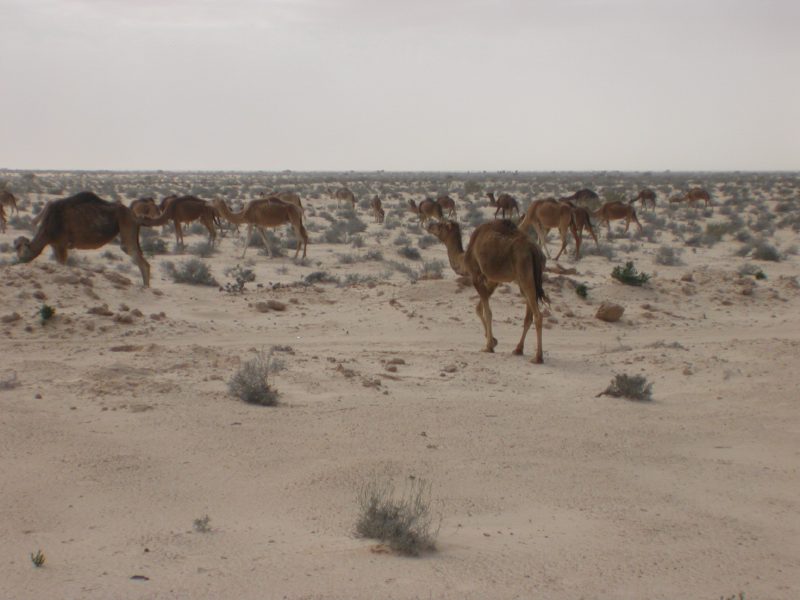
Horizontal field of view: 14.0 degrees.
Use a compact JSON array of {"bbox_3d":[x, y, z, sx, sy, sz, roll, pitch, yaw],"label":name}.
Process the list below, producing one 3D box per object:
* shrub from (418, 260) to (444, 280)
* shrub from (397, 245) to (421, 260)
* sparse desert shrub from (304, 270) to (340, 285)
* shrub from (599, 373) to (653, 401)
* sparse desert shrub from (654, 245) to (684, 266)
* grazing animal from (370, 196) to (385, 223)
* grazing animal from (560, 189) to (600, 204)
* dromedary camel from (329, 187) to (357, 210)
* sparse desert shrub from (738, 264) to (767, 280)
[{"bbox_3d":[0.699,-0.655,72.300,0.574,0.420,0.517,0,2,0],"label":"shrub"},{"bbox_3d":[0.273,-1.428,99.000,0.730,0.470,0.650,0,2,0],"label":"shrub"},{"bbox_3d":[-1.819,-0.518,76.000,0.800,0.300,0.600,0,2,0],"label":"sparse desert shrub"},{"bbox_3d":[2.594,0.993,37.400,0.610,0.310,0.500,0,2,0],"label":"shrub"},{"bbox_3d":[7.940,-1.311,96.000,0.880,0.630,0.800,0,2,0],"label":"sparse desert shrub"},{"bbox_3d":[-1.519,-6.110,220.000,0.800,1.850,2.400,0,2,-9],"label":"grazing animal"},{"bbox_3d":[14.598,-8.071,265.000,3.090,1.911,0.700,0,2,0],"label":"grazing animal"},{"bbox_3d":[-5.294,-9.345,300.000,2.500,1.950,0.650,1,2,15],"label":"dromedary camel"},{"bbox_3d":[7.605,-0.593,70.300,0.601,0.327,0.541,0,2,0],"label":"sparse desert shrub"}]

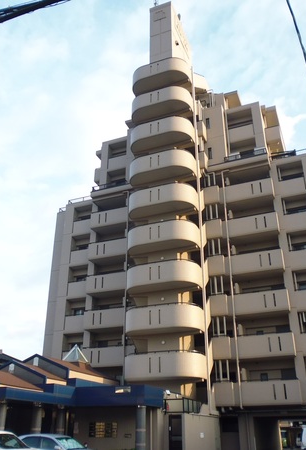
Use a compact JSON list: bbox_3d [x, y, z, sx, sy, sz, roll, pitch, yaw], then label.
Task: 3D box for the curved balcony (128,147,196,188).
[{"bbox_3d":[0.514,-4.317,31.223,5.156,1.482,1.827,-10,-25,22],"label":"curved balcony"}]

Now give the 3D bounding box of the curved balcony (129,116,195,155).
[{"bbox_3d":[0.513,-7.070,32.423,5.156,1.482,1.827,-10,-25,22],"label":"curved balcony"}]

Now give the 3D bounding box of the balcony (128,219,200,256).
[{"bbox_3d":[0.514,0.893,28.951,5.156,1.482,1.827,-10,-25,22],"label":"balcony"}]

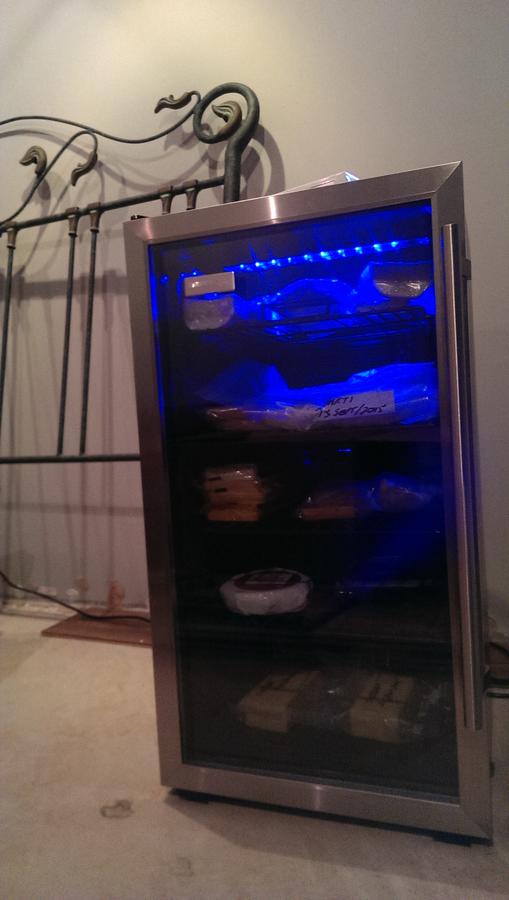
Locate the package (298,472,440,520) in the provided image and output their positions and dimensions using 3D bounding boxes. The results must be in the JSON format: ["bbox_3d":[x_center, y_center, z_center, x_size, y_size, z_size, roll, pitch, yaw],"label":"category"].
[{"bbox_3d":[0.167,0.068,0.956,0.180,0.052,0.110,-2,3,22],"label":"package"}]

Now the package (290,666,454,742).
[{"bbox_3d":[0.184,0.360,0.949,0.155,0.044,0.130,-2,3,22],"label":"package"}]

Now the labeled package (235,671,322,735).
[{"bbox_3d":[0.040,0.367,0.993,0.070,0.044,0.120,-2,3,27],"label":"labeled package"}]

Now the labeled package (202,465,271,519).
[{"bbox_3d":[-0.011,0.062,1.021,0.090,0.078,0.100,-2,3,22],"label":"labeled package"}]

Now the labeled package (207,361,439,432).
[{"bbox_3d":[0.099,-0.072,0.972,0.330,0.086,0.150,-2,3,22],"label":"labeled package"}]

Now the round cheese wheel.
[{"bbox_3d":[0.018,0.215,1.026,0.138,0.036,0.138,-3,3,0],"label":"round cheese wheel"}]

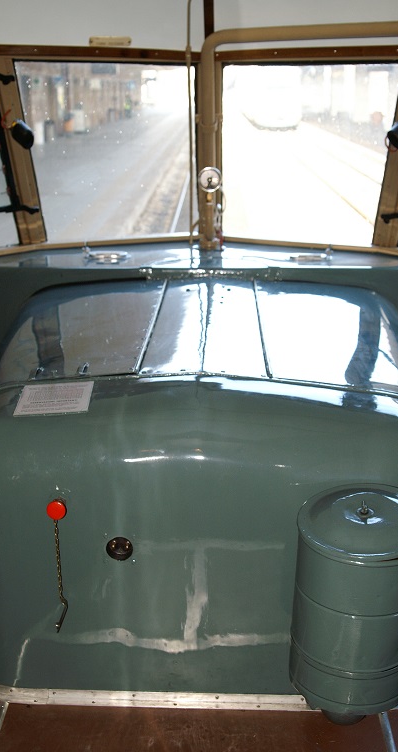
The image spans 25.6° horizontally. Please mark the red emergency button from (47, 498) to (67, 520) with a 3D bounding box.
[{"bbox_3d":[-0.325,0.302,2.018,0.045,0.045,0.042,0,20,1],"label":"red emergency button"}]

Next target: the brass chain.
[{"bbox_3d":[-0.329,0.475,2.083,0.032,0.313,0.018,0,20,1],"label":"brass chain"}]

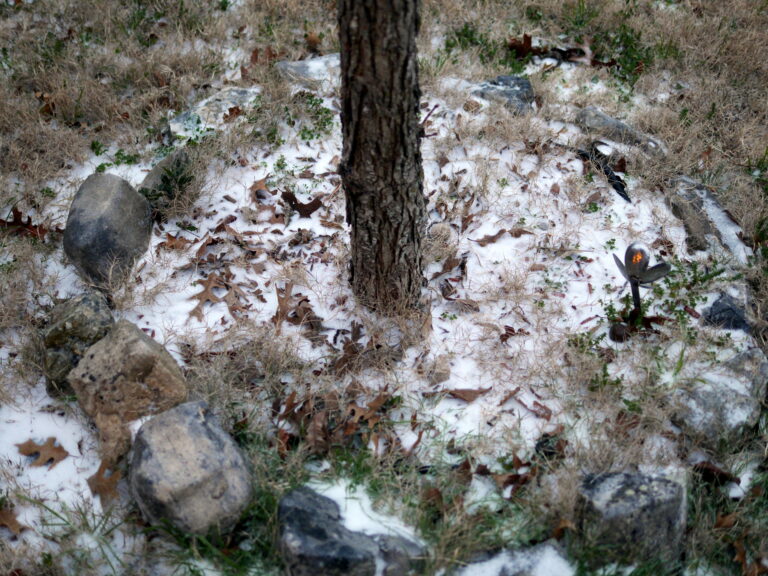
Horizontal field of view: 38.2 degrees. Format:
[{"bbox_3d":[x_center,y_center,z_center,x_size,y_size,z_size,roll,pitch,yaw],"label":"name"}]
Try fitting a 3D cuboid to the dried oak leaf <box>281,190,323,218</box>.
[{"bbox_3d":[-0.194,-0.197,2.610,0.097,0.030,0.075,7,44,7],"label":"dried oak leaf"}]

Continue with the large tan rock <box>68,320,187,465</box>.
[{"bbox_3d":[-0.487,0.197,2.124,0.210,0.180,0.260,7,44,7],"label":"large tan rock"}]

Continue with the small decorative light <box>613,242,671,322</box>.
[{"bbox_3d":[0.541,-0.013,2.329,0.120,0.201,0.100,4,40,13],"label":"small decorative light"}]

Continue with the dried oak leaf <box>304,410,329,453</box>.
[{"bbox_3d":[-0.128,0.275,2.114,0.044,0.040,0.078,-1,39,1],"label":"dried oak leaf"}]

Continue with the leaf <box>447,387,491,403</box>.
[{"bbox_3d":[0.168,0.211,2.203,0.085,0.017,0.032,-4,40,-3],"label":"leaf"}]

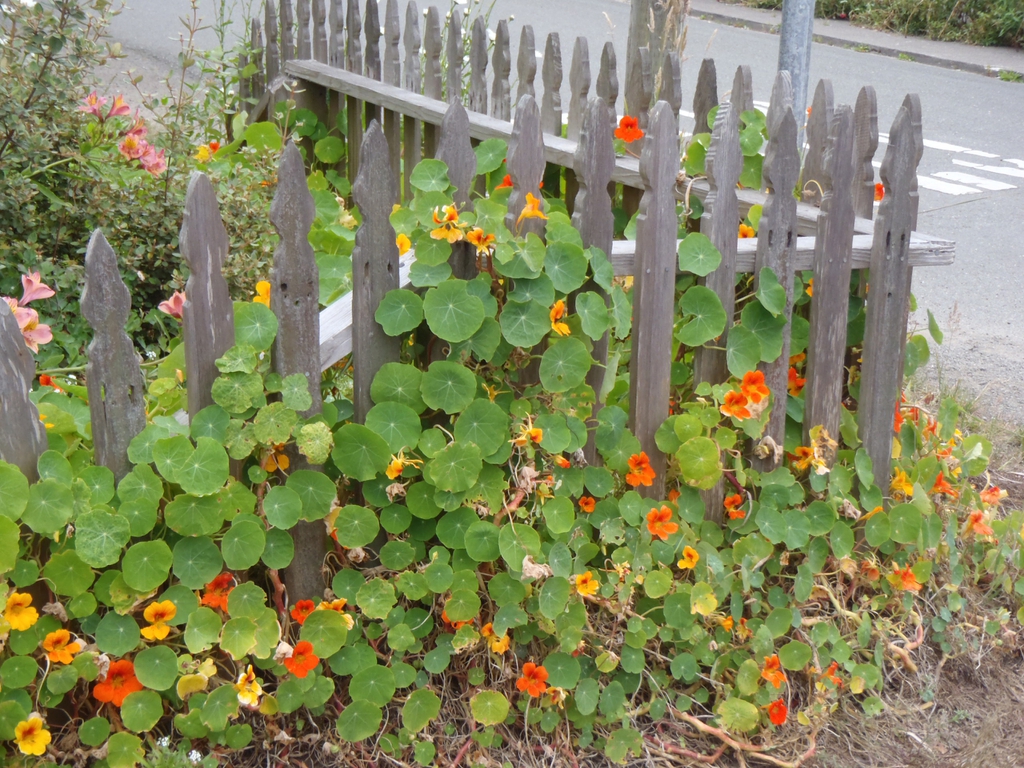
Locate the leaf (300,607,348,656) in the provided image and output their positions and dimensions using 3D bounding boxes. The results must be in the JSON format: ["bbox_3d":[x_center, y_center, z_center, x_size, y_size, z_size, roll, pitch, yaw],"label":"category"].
[{"bbox_3d":[-0.328,0.434,3.100,0.082,0.086,0.020,-1,-17,-3],"label":"leaf"}]

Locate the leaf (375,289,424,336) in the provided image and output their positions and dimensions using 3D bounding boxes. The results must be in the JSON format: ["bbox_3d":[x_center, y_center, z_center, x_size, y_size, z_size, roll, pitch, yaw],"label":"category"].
[{"bbox_3d":[-0.186,-0.118,2.935,0.082,0.080,0.022,-1,-1,-4],"label":"leaf"}]

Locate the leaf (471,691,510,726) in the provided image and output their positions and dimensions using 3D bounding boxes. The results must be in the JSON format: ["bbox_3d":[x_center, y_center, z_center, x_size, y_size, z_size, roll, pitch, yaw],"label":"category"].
[{"bbox_3d":[-0.032,0.475,2.601,0.057,0.012,0.056,0,63,0],"label":"leaf"}]

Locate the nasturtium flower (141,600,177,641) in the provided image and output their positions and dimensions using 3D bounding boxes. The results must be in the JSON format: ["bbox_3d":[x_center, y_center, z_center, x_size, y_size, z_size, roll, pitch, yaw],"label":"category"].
[{"bbox_3d":[-0.470,0.314,2.358,0.048,0.053,0.040,-4,-6,-13],"label":"nasturtium flower"}]

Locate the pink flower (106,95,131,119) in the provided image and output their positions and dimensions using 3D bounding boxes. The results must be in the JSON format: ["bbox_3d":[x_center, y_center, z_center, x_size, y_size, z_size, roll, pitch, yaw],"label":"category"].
[{"bbox_3d":[-0.743,-0.524,3.349,0.047,0.041,0.041,-40,3,27],"label":"pink flower"}]

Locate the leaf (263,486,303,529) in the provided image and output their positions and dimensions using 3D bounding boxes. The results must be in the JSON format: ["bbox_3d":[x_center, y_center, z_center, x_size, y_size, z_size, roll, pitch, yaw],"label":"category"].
[{"bbox_3d":[-0.360,0.192,2.788,0.065,0.069,0.020,-3,-6,-8],"label":"leaf"}]

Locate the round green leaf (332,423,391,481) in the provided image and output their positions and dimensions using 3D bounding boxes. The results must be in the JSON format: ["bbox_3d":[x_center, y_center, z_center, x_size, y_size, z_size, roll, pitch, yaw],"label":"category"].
[{"bbox_3d":[-0.233,0.105,2.750,0.090,0.088,0.020,1,-7,2],"label":"round green leaf"}]

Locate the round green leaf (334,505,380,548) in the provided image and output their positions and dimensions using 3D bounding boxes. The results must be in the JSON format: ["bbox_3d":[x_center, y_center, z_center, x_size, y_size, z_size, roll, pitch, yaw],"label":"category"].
[{"bbox_3d":[-0.218,0.202,2.509,0.064,0.062,0.012,1,-19,-4],"label":"round green leaf"}]

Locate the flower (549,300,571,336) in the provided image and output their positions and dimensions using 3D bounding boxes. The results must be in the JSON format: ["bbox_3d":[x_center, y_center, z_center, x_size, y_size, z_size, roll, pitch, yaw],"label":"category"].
[{"bbox_3d":[0.083,-0.114,3.083,0.041,0.061,0.045,3,18,38],"label":"flower"}]

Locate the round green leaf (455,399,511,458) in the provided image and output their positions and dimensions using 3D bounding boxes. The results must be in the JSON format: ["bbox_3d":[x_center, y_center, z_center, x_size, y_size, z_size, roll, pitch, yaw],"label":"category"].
[{"bbox_3d":[-0.053,0.075,3.080,0.094,0.101,0.024,1,-18,2],"label":"round green leaf"}]

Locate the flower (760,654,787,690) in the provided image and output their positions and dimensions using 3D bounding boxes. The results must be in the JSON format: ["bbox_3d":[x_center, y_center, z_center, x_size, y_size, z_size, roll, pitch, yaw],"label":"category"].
[{"bbox_3d":[0.491,0.539,3.330,0.051,0.066,0.050,4,1,9],"label":"flower"}]

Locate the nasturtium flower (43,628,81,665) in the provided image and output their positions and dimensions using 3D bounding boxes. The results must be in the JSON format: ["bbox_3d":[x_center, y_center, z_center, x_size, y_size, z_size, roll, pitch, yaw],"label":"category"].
[{"bbox_3d":[-0.625,0.366,2.470,0.053,0.049,0.040,-1,-8,-3],"label":"nasturtium flower"}]

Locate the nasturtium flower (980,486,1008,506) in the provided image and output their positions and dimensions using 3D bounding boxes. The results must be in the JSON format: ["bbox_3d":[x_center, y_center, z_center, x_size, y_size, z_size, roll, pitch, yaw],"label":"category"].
[{"bbox_3d":[0.876,0.204,3.221,0.041,0.037,0.045,2,14,-41],"label":"nasturtium flower"}]

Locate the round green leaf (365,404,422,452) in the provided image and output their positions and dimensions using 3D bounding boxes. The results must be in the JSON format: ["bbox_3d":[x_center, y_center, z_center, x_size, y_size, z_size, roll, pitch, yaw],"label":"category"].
[{"bbox_3d":[-0.165,0.062,2.489,0.077,0.012,0.076,1,63,-3],"label":"round green leaf"}]

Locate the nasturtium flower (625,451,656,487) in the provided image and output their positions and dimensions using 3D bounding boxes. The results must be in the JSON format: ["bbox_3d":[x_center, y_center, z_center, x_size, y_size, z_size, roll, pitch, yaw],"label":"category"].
[{"bbox_3d":[0.202,0.136,2.837,0.051,0.057,0.040,-3,-5,-12],"label":"nasturtium flower"}]

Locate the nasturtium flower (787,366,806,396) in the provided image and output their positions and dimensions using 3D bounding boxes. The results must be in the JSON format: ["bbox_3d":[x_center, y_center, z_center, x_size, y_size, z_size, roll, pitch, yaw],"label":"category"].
[{"bbox_3d":[0.494,-0.004,3.153,0.053,0.055,0.040,-4,-2,-14],"label":"nasturtium flower"}]

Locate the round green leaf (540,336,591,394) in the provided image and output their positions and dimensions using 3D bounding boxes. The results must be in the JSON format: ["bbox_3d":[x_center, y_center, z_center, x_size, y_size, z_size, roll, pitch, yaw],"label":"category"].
[{"bbox_3d":[0.088,-0.030,2.930,0.083,0.089,0.020,4,-3,9],"label":"round green leaf"}]

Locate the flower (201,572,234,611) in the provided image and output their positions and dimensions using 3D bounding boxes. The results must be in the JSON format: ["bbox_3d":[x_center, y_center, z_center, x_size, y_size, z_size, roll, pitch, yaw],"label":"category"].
[{"bbox_3d":[-0.512,0.362,3.110,0.063,0.067,0.050,8,3,20],"label":"flower"}]

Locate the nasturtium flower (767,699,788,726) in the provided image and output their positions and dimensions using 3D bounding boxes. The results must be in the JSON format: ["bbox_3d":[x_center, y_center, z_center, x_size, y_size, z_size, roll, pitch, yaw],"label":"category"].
[{"bbox_3d":[0.398,0.492,2.660,0.040,0.042,0.035,-16,3,-35],"label":"nasturtium flower"}]

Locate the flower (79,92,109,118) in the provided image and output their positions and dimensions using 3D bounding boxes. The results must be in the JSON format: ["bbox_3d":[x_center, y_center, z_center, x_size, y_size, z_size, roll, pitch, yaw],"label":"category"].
[{"bbox_3d":[-0.943,-0.628,4.000,0.058,0.048,0.050,11,62,27],"label":"flower"}]

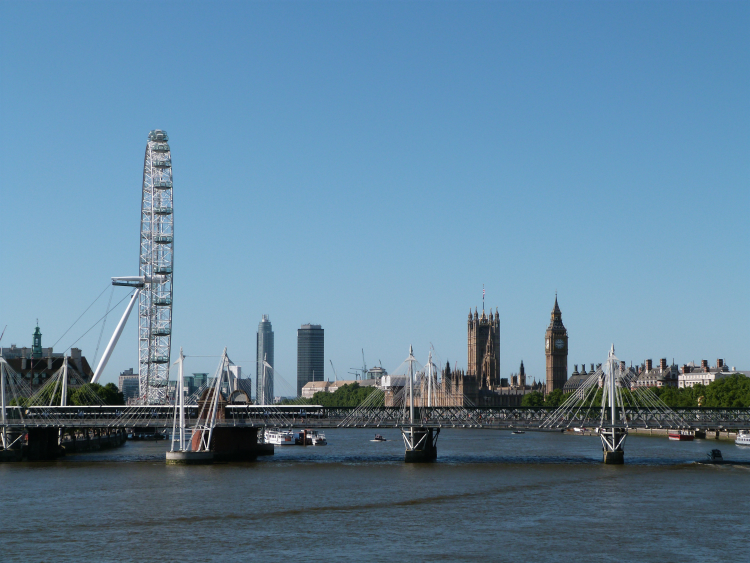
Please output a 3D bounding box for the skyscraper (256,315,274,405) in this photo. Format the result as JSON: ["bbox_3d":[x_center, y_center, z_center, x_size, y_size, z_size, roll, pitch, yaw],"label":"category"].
[{"bbox_3d":[-208.100,152.090,2847.010,32.000,181.000,32.000,0,-5,-4],"label":"skyscraper"}]

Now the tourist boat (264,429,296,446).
[{"bbox_3d":[-34.950,57.020,550.980,5.200,5.800,26.000,1,-5,-17],"label":"tourist boat"}]

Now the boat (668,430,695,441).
[{"bbox_3d":[124.550,62.500,608.210,5.600,4.100,17.000,0,-5,-5],"label":"boat"}]

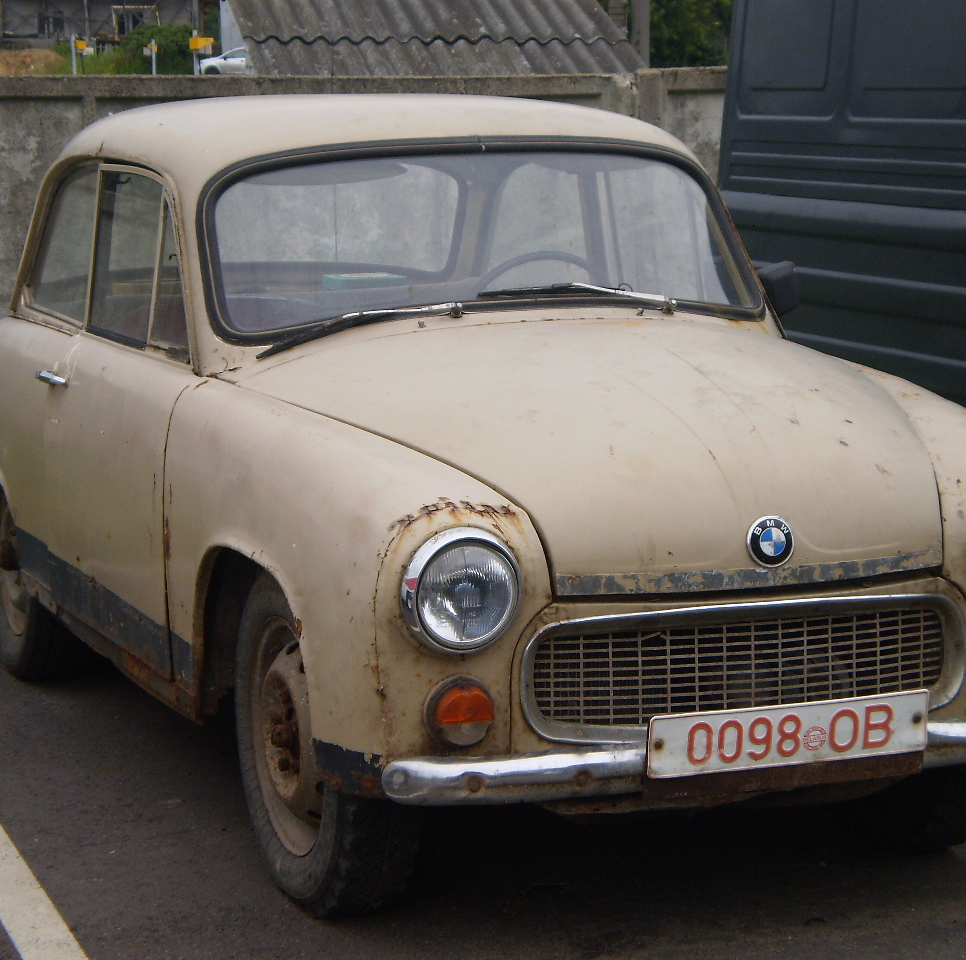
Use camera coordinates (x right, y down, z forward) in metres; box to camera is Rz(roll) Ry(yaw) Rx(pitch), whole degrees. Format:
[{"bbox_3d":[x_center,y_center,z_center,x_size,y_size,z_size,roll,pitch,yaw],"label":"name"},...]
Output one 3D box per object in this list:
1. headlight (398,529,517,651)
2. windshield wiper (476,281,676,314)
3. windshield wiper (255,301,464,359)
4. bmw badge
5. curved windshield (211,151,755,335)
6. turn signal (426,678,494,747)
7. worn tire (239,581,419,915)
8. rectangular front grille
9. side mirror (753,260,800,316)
[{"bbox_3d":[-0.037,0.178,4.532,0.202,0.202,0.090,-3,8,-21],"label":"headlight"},{"bbox_3d":[0.186,-0.366,5.639,0.453,0.060,0.050,1,-19,-25],"label":"windshield wiper"},{"bbox_3d":[-0.248,-0.300,5.531,0.425,0.046,0.045,-15,-14,-11],"label":"windshield wiper"},{"bbox_3d":[0.477,0.101,4.676,0.083,0.083,0.011,-3,-4,-21],"label":"bmw badge"},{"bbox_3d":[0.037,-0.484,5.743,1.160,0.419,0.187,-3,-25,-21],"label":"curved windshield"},{"bbox_3d":[-0.035,0.378,4.564,0.108,0.108,0.060,-3,8,-21],"label":"turn signal"},{"bbox_3d":[-0.280,0.463,5.042,0.155,0.640,0.640,-3,8,-23],"label":"worn tire"},{"bbox_3d":[0.447,0.315,4.800,0.785,0.160,0.050,-3,8,-21],"label":"rectangular front grille"},{"bbox_3d":[0.638,-0.425,6.239,0.130,0.118,0.065,-6,9,-36],"label":"side mirror"}]

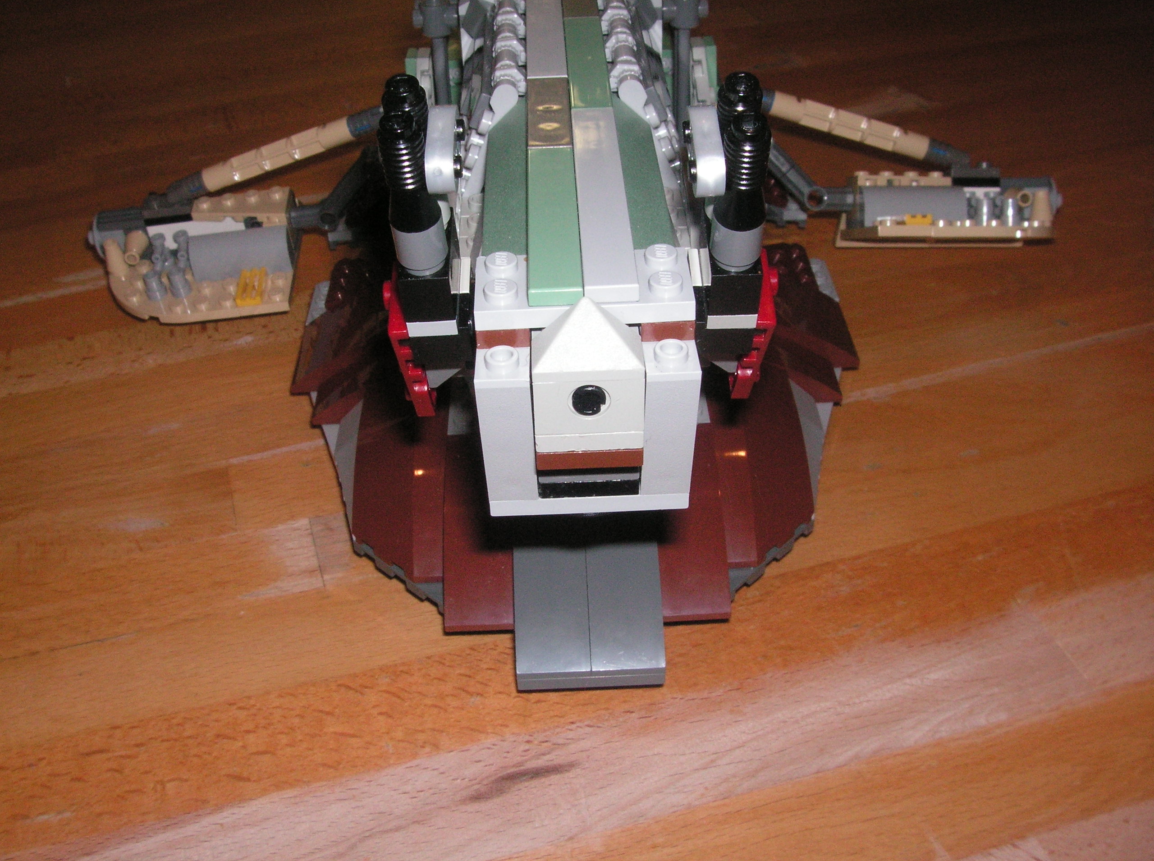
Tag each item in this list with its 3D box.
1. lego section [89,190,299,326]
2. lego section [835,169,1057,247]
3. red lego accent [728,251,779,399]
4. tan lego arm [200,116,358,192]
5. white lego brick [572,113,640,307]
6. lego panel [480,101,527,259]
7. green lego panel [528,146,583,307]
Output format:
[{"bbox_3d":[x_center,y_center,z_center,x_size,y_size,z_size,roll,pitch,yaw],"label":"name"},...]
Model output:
[{"bbox_3d":[-0.123,-0.055,0.403,0.065,0.026,0.032,-7,39,-7],"label":"lego section"},{"bbox_3d":[0.116,-0.069,0.395,0.068,0.024,0.036,0,9,-1],"label":"lego section"},{"bbox_3d":[0.031,-0.015,0.222,0.005,0.033,0.016,-2,53,-1],"label":"red lego accent"},{"bbox_3d":[-0.095,-0.087,0.403,0.056,0.008,0.008,-14,35,19],"label":"tan lego arm"},{"bbox_3d":[0.004,-0.039,0.208,0.008,0.003,0.062,-2,38,-1],"label":"white lego brick"},{"bbox_3d":[-0.012,-0.044,0.219,0.007,0.003,0.058,-2,38,-1],"label":"lego panel"},{"bbox_3d":[-0.004,-0.034,0.202,0.008,0.003,0.047,-2,38,-1],"label":"green lego panel"}]

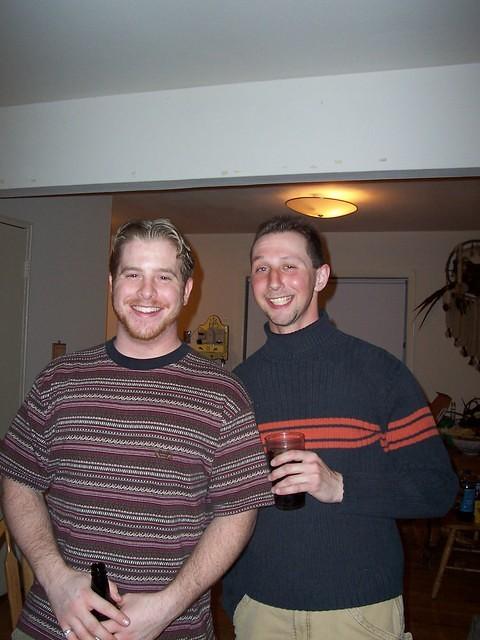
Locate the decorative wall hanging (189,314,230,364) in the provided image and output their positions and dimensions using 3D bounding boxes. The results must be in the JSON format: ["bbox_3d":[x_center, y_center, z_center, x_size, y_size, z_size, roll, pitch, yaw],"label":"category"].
[{"bbox_3d":[-0.256,0.150,5.550,0.310,0.395,0.080,1,-2,18],"label":"decorative wall hanging"}]

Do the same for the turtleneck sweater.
[{"bbox_3d":[0.218,0.303,1.530,0.520,0.650,0.360,1,-2,24],"label":"turtleneck sweater"}]

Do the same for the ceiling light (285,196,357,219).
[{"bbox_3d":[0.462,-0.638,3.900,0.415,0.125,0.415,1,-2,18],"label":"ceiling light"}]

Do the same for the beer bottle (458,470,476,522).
[{"bbox_3d":[1.347,1.045,4.050,0.100,0.305,0.100,1,-2,18],"label":"beer bottle"}]

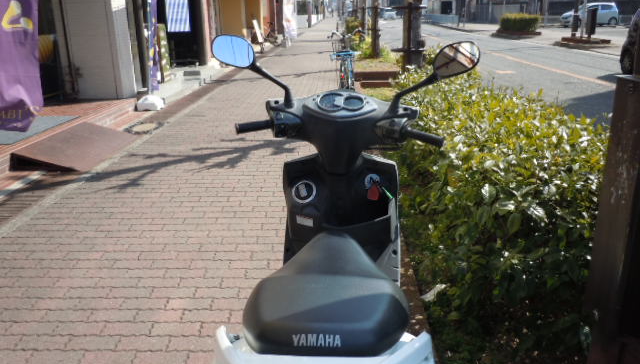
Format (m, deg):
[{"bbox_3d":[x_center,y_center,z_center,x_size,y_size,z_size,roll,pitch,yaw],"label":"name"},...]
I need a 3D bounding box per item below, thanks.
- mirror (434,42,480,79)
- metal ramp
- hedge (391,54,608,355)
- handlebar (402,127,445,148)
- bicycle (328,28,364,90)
[{"bbox_3d":[0.446,-0.397,1.690,0.150,0.112,0.045,2,19,7],"label":"mirror"},{"bbox_3d":[-2.547,-0.410,5.570,0.740,0.165,1.470,0,18,2],"label":"metal ramp"},{"bbox_3d":[1.295,-0.425,4.567,1.220,0.740,5.100,0,18,2],"label":"hedge"},{"bbox_3d":[0.333,-0.143,1.660,0.145,0.037,0.037,23,28,31],"label":"handlebar"},{"bbox_3d":[0.473,-2.155,9.240,0.600,1.080,1.800,1,19,5],"label":"bicycle"}]

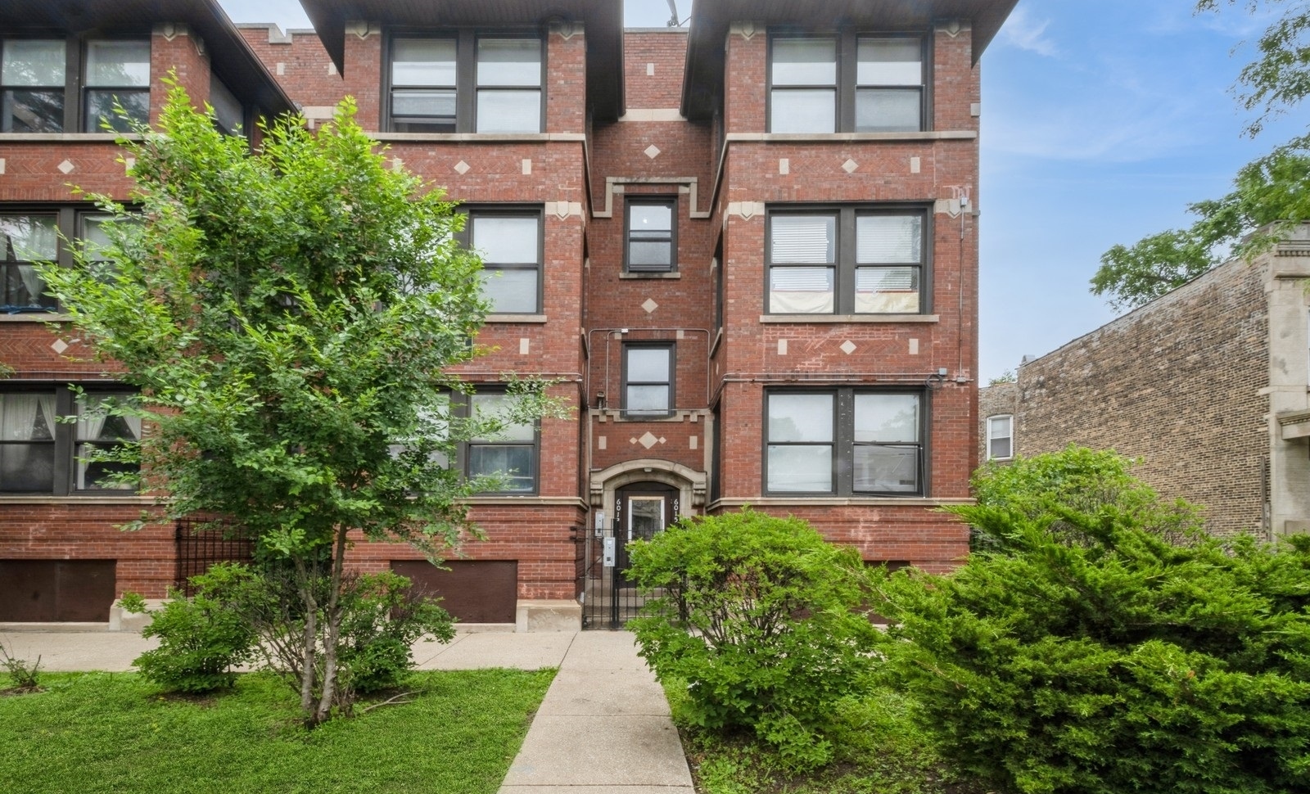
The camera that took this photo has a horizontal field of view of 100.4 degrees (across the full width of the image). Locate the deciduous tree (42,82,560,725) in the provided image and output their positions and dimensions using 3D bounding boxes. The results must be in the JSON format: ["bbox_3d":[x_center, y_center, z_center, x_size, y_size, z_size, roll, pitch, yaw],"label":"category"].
[{"bbox_3d":[-2.953,0.055,4.550,4.327,5.365,3.600,1,0,0],"label":"deciduous tree"}]

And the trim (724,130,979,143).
[{"bbox_3d":[3.260,-4.342,9.100,4.150,0.140,0.180,1,-1,0],"label":"trim"}]

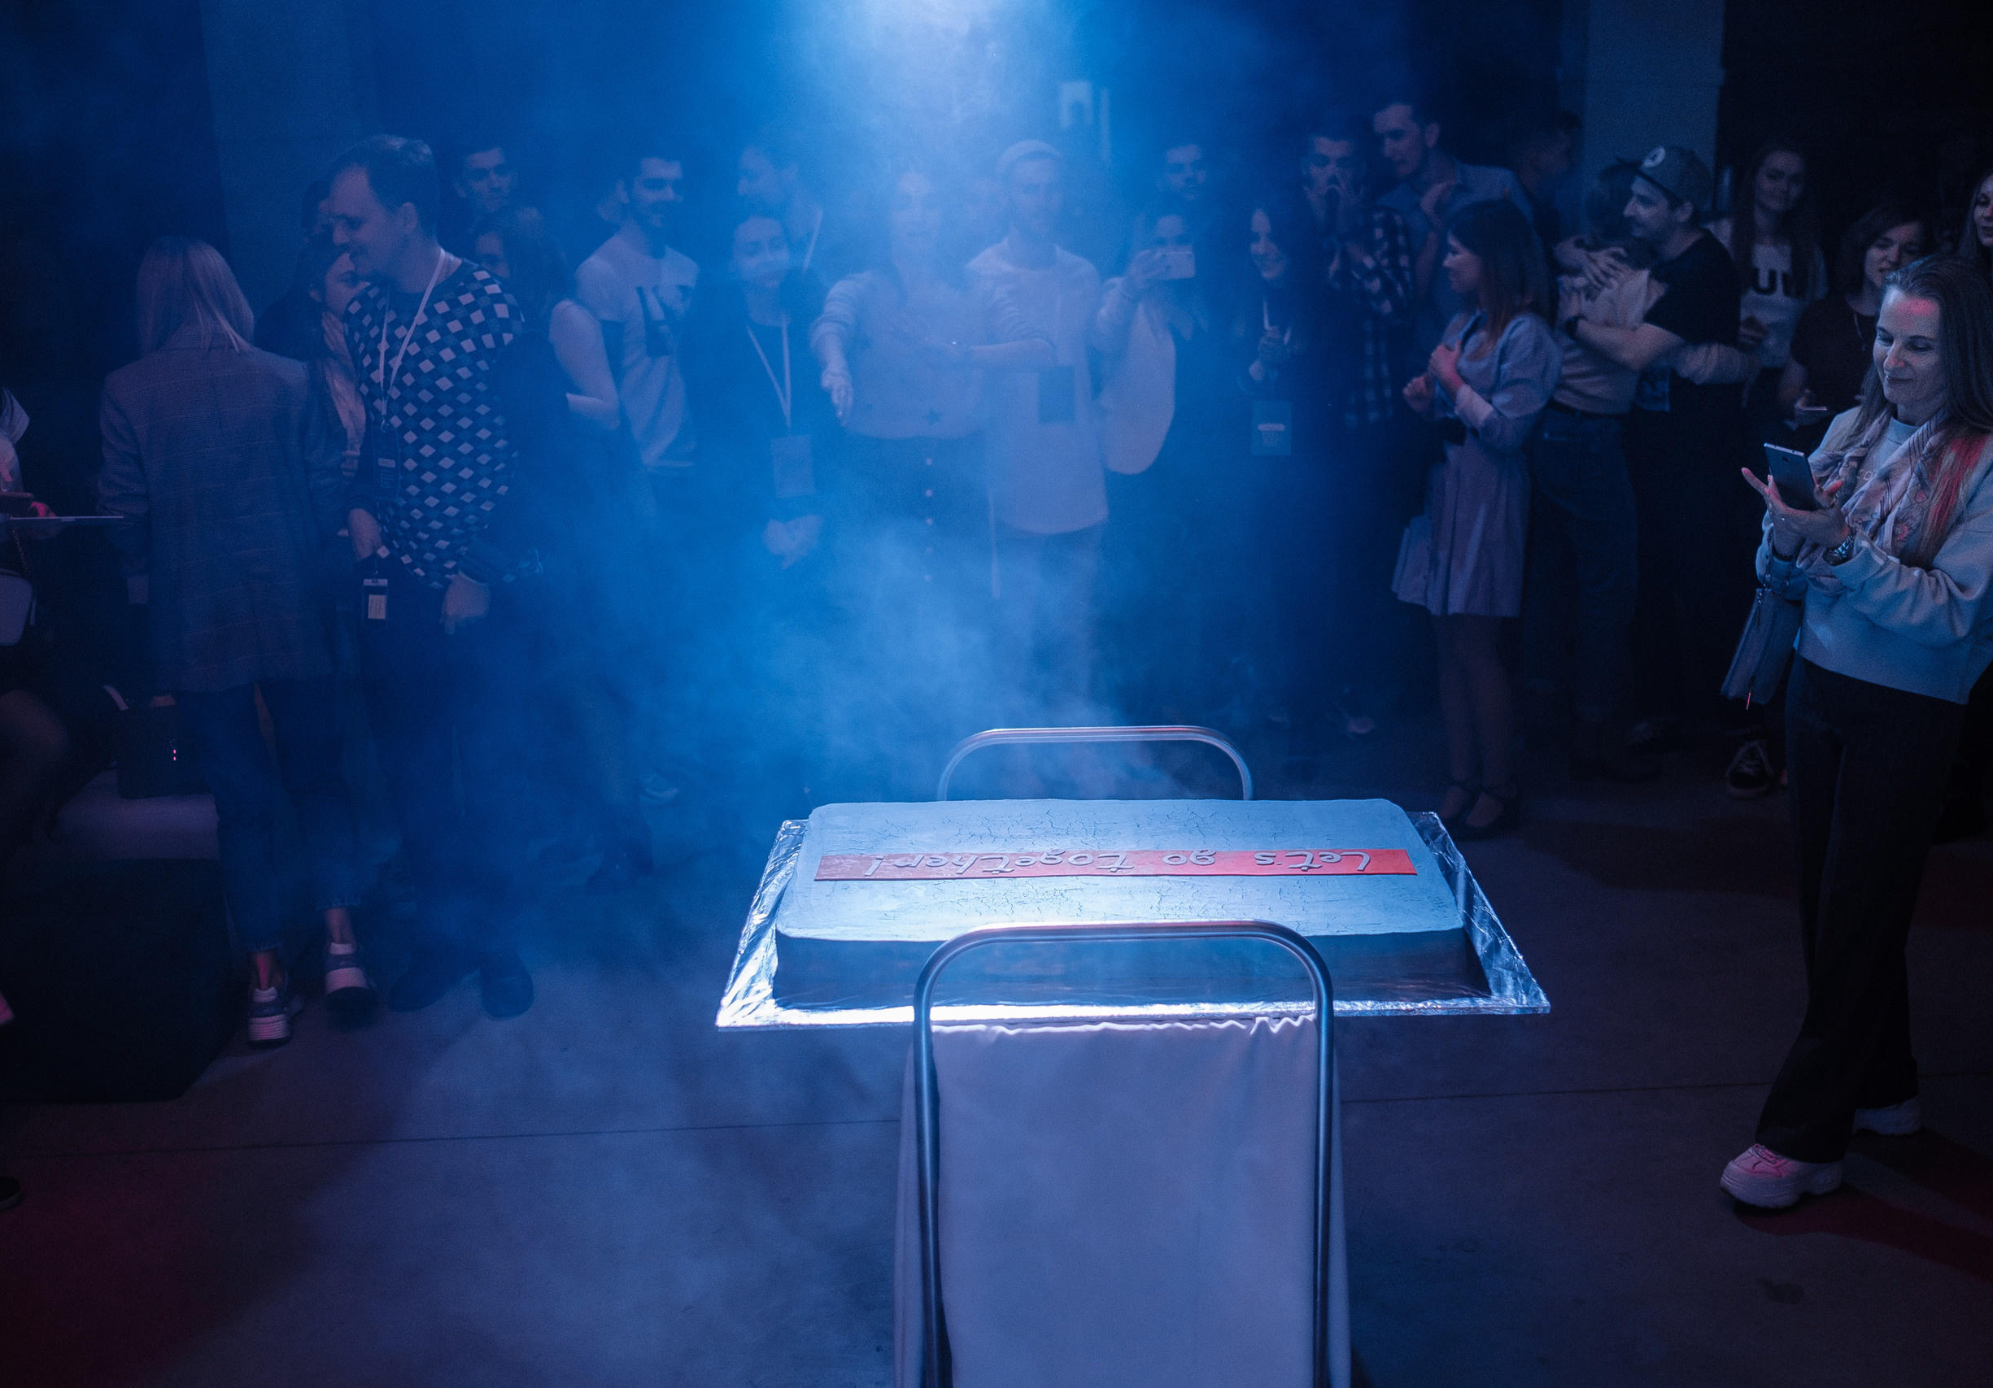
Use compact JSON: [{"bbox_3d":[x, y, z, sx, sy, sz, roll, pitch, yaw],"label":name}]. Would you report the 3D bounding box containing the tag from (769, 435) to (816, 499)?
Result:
[{"bbox_3d":[-0.535,-0.599,5.350,0.106,0.153,0.010,-3,16,-6],"label":"tag"}]

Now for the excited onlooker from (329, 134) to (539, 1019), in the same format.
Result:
[{"bbox_3d":[-1.198,-0.213,4.356,0.520,1.870,0.370,6,18,25],"label":"excited onlooker"}]

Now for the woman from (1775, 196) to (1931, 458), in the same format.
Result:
[{"bbox_3d":[2.339,-0.532,5.622,0.470,1.620,0.380,4,17,19],"label":"woman"}]

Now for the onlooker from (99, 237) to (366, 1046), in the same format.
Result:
[{"bbox_3d":[-1.632,-0.106,4.344,0.480,1.690,0.400,-9,18,-26],"label":"onlooker"}]

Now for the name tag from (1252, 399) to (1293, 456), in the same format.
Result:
[{"bbox_3d":[0.763,-0.731,5.600,0.108,0.152,0.010,0,16,6],"label":"name tag"}]

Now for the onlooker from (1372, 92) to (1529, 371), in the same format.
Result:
[{"bbox_3d":[1.274,-0.790,6.010,0.520,1.900,0.380,12,20,38],"label":"onlooker"}]

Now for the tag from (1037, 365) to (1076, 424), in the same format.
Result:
[{"bbox_3d":[0.162,-0.803,5.450,0.103,0.150,0.010,-1,16,3],"label":"tag"}]

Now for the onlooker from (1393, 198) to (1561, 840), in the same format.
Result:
[{"bbox_3d":[1.256,-0.439,5.320,0.430,1.660,0.450,-10,18,-27],"label":"onlooker"}]

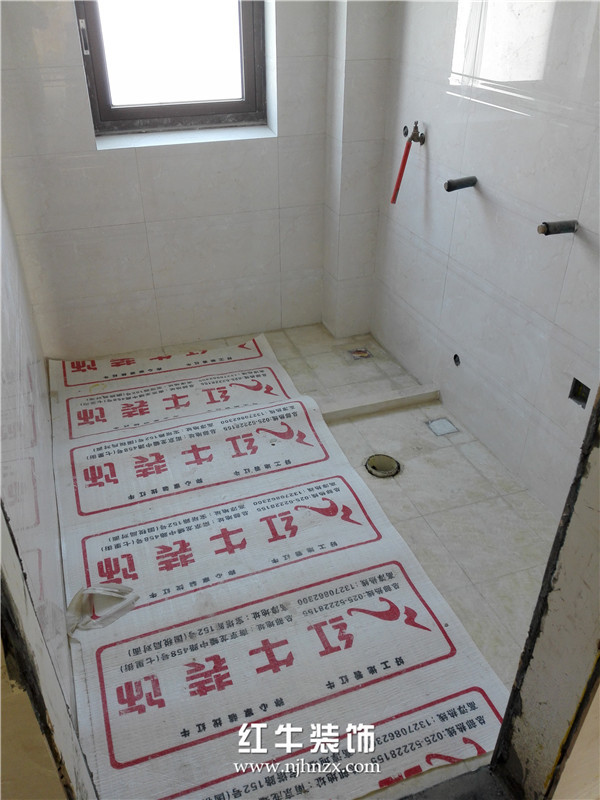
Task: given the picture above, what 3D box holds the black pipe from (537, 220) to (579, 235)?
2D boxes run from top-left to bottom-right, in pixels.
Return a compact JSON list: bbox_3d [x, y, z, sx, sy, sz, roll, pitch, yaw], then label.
[{"bbox_3d":[0.697,-0.466,1.751,0.126,0.031,0.031,-9,33,-18],"label":"black pipe"}]

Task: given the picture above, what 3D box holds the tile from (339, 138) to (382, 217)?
[{"bbox_3d":[0.261,-0.947,2.760,0.184,0.300,0.012,-11,34,-16],"label":"tile"}]

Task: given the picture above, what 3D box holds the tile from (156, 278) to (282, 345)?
[{"bbox_3d":[-0.375,-0.430,3.075,0.601,0.301,0.010,-11,34,-17],"label":"tile"}]

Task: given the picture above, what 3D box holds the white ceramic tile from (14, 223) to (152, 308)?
[{"bbox_3d":[-0.898,-0.582,2.752,0.515,0.300,0.012,-11,34,-16],"label":"white ceramic tile"}]

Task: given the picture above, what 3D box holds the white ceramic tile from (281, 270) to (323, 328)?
[{"bbox_3d":[0.009,-0.503,3.192,0.215,0.301,0.010,-11,34,-17],"label":"white ceramic tile"}]

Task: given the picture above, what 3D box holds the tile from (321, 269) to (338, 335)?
[{"bbox_3d":[0.148,-0.472,3.144,0.010,0.301,0.191,-11,34,-17],"label":"tile"}]

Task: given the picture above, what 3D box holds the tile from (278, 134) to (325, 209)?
[{"bbox_3d":[0.010,-1.011,2.869,0.215,0.301,0.010,-11,34,-17],"label":"tile"}]

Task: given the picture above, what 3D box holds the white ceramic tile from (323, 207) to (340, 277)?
[{"bbox_3d":[0.149,-0.727,2.982,0.010,0.301,0.191,-11,34,-17],"label":"white ceramic tile"}]

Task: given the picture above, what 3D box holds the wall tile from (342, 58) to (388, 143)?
[{"bbox_3d":[0.263,-1.205,2.613,0.187,0.301,0.010,-11,34,-17],"label":"wall tile"}]

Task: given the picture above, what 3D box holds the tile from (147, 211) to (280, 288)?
[{"bbox_3d":[-0.373,-0.683,2.908,0.597,0.300,0.012,-11,34,-16],"label":"tile"}]

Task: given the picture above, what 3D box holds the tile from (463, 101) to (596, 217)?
[{"bbox_3d":[0.655,-0.760,1.906,0.012,0.300,0.597,-11,34,-16],"label":"tile"}]

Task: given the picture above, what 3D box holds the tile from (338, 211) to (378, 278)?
[{"bbox_3d":[0.262,-0.697,2.936,0.187,0.301,0.010,-11,34,-17],"label":"tile"}]

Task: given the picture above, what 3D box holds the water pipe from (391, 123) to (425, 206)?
[{"bbox_3d":[0.406,-0.891,2.435,0.114,0.294,0.053,-11,34,-16],"label":"water pipe"}]

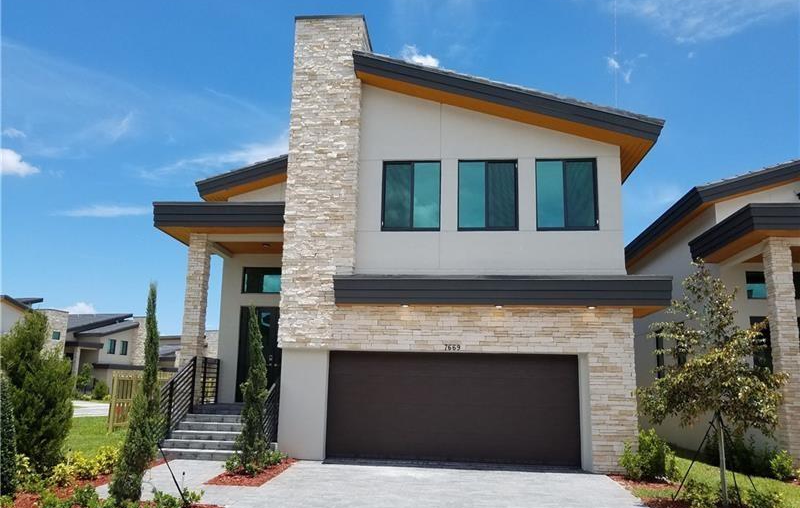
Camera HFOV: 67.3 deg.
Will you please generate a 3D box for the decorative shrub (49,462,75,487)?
[{"bbox_3d":[-5.167,3.315,9.186,0.420,0.340,0.420,0,-12,6],"label":"decorative shrub"}]

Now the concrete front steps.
[{"bbox_3d":[-3.332,3.571,12.068,2.180,0.860,1.520,0,-11,6],"label":"concrete front steps"}]

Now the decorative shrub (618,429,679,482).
[{"bbox_3d":[4.247,3.418,10.279,0.992,0.837,1.000,0,-11,6],"label":"decorative shrub"}]

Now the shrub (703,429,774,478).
[{"bbox_3d":[6.688,3.798,11.897,1.300,0.880,1.000,0,-12,6],"label":"shrub"}]

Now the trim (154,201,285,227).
[{"bbox_3d":[-3.944,-0.829,13.184,2.969,0.573,0.300,0,-11,6],"label":"trim"}]

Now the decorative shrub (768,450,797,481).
[{"bbox_3d":[6.825,3.773,10.722,0.474,0.513,0.474,0,-11,6],"label":"decorative shrub"}]

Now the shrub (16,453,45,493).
[{"bbox_3d":[-5.379,3.148,8.759,0.420,0.500,0.420,0,-12,6],"label":"shrub"}]

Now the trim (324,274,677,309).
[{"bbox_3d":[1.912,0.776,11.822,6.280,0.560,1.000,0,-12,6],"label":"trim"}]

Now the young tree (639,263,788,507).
[{"bbox_3d":[4.688,1.852,9.051,2.130,3.565,2.300,0,-11,6],"label":"young tree"}]

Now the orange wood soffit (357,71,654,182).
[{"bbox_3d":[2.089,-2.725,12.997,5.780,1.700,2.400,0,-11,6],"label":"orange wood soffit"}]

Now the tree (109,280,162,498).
[{"bbox_3d":[-3.666,1.889,8.530,0.550,2.955,0.550,0,-12,6],"label":"tree"}]

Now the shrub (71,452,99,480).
[{"bbox_3d":[-5.128,3.398,9.781,0.460,0.400,0.460,0,-12,6],"label":"shrub"}]

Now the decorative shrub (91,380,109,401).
[{"bbox_3d":[-14.931,6.780,29.856,0.943,0.967,0.943,0,-11,6],"label":"decorative shrub"}]

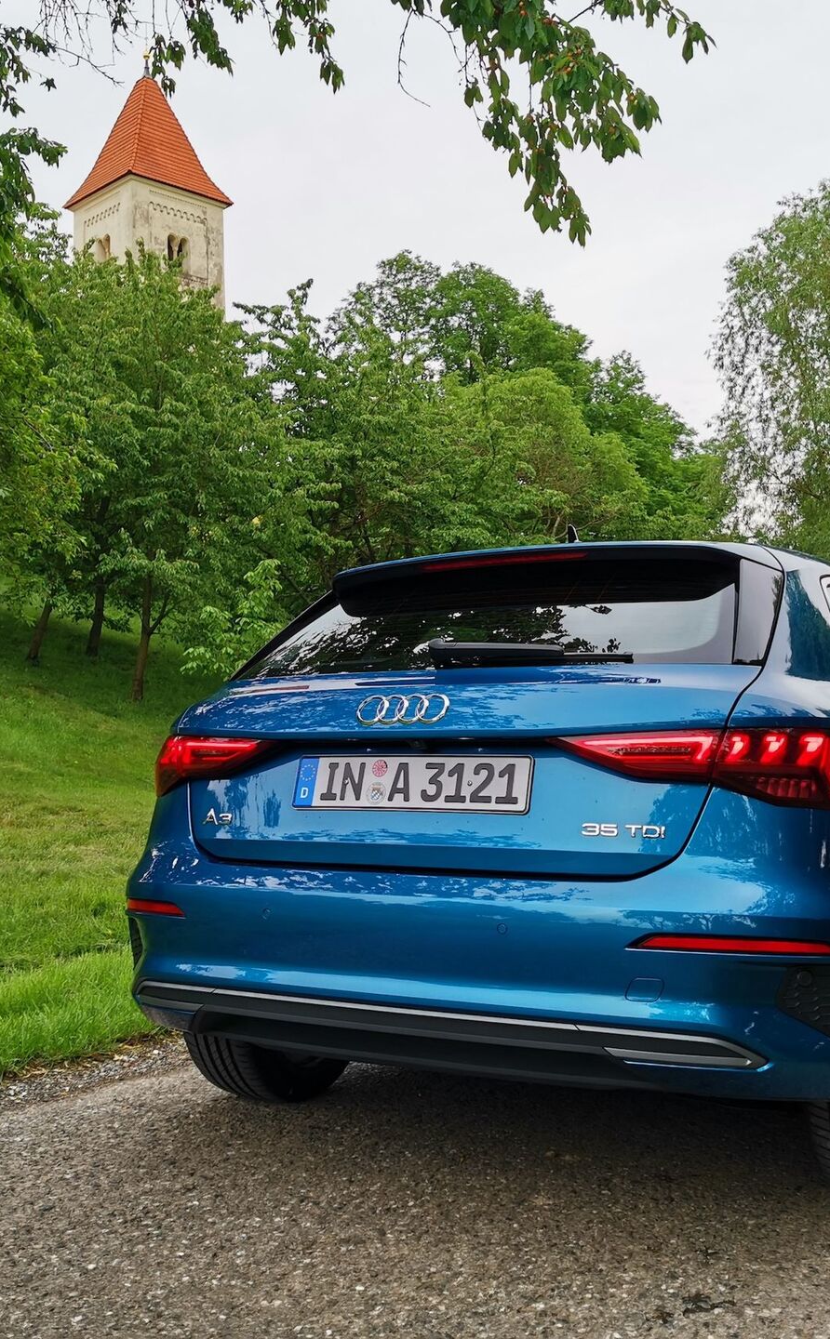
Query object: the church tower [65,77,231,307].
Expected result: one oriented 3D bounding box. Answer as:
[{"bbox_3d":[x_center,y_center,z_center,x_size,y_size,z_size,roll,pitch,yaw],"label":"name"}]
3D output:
[{"bbox_3d":[-13.305,-20.504,67.240,6.000,19.000,6.000,2,-4,-45],"label":"church tower"}]

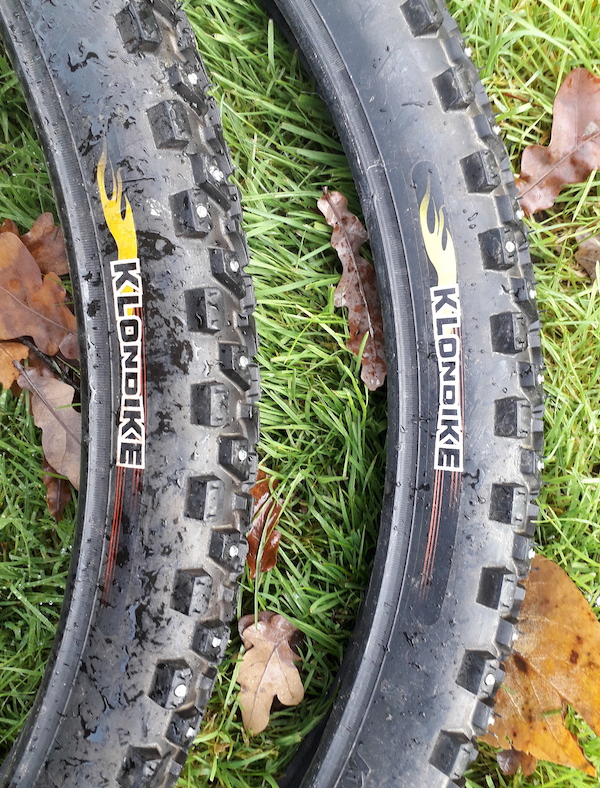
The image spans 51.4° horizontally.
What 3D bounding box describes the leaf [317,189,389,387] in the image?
[{"bbox_3d":[0.020,-0.040,0.238,0.020,0.013,0.079,-14,87,-1],"label":"leaf"}]

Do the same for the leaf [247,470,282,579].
[{"bbox_3d":[-0.015,0.051,0.245,0.017,0.011,0.044,2,87,0],"label":"leaf"}]

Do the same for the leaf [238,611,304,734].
[{"bbox_3d":[-0.011,0.107,0.240,0.027,0.013,0.048,5,87,0],"label":"leaf"}]

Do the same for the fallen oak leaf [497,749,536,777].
[{"bbox_3d":[0.084,0.142,0.243,0.017,0.008,0.016,-3,87,0],"label":"fallen oak leaf"}]

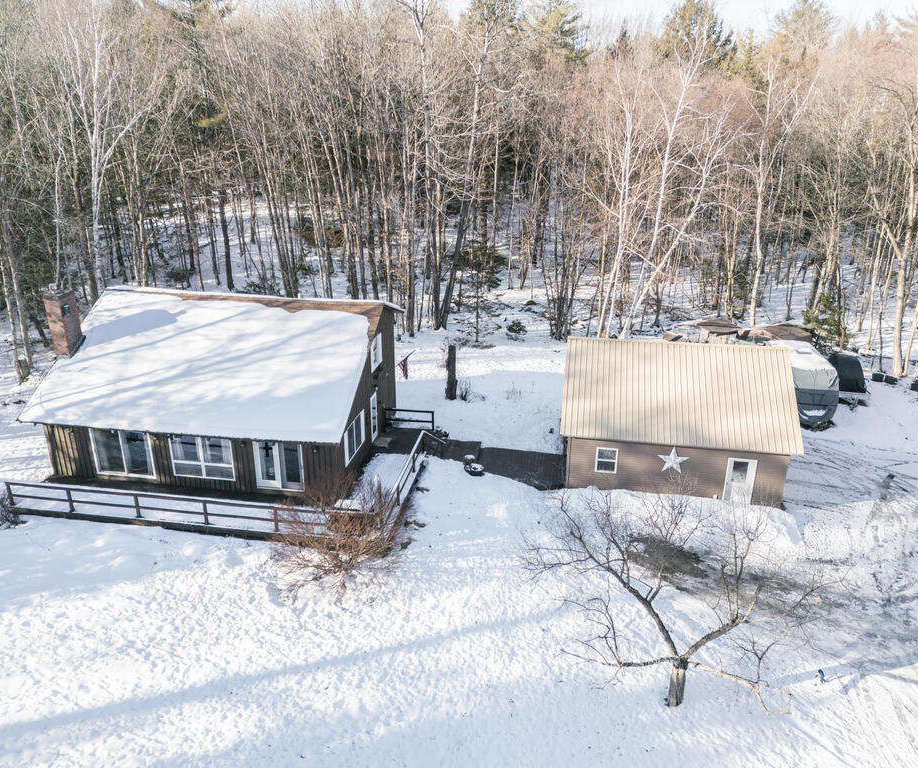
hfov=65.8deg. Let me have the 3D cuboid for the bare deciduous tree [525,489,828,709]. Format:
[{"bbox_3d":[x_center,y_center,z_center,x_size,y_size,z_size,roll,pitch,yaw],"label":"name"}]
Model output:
[{"bbox_3d":[5.722,5.707,18.227,6.900,4.800,5.400,3,20,8],"label":"bare deciduous tree"}]

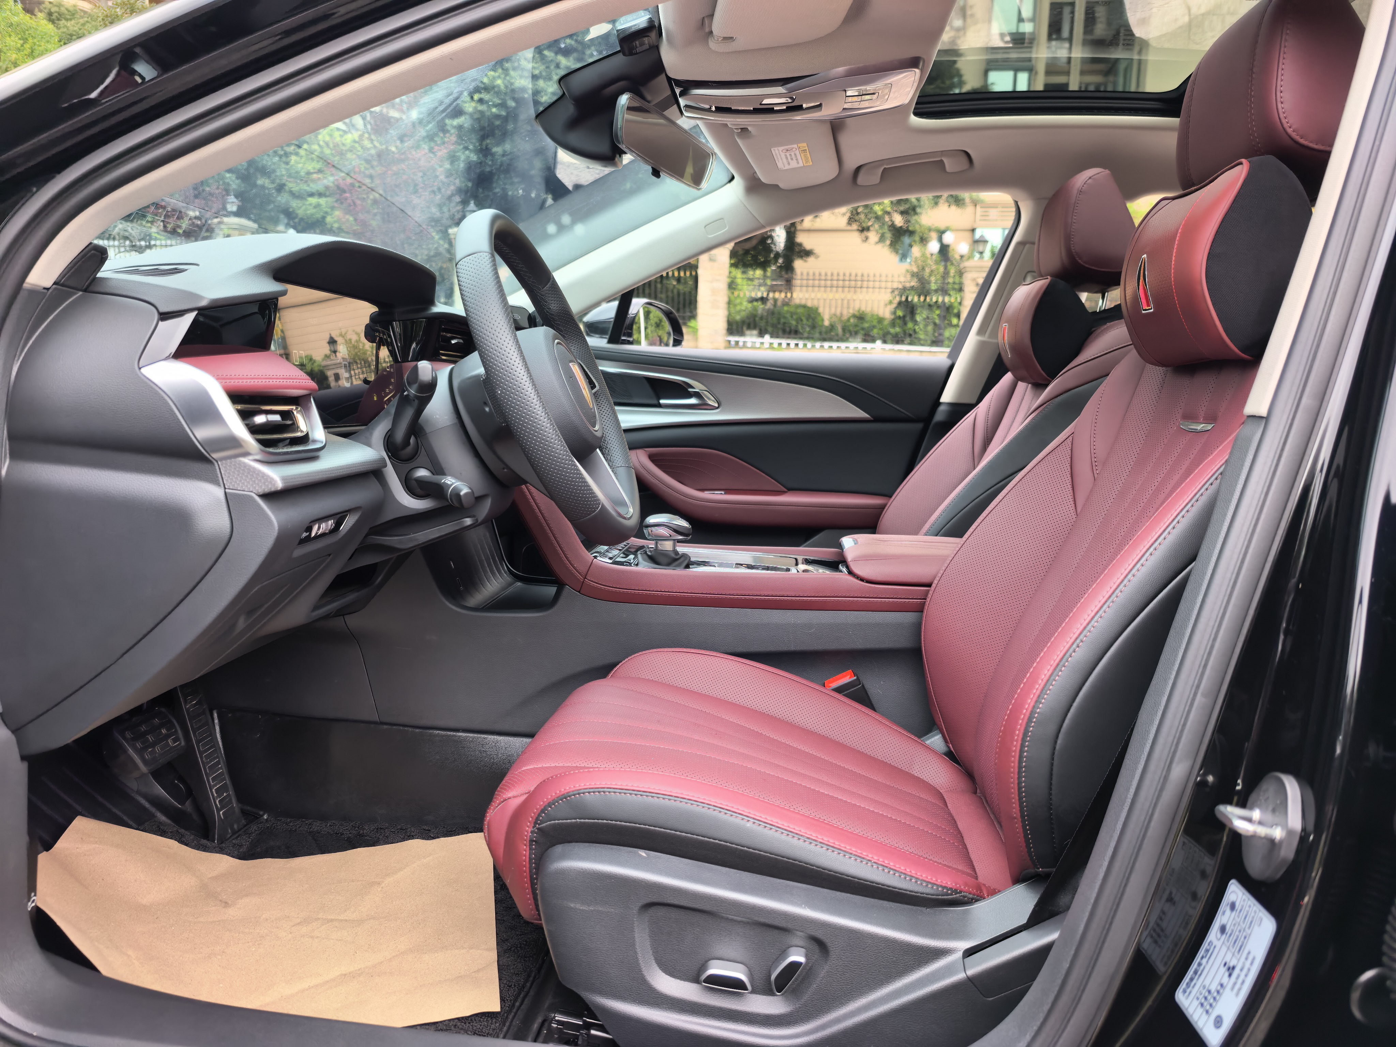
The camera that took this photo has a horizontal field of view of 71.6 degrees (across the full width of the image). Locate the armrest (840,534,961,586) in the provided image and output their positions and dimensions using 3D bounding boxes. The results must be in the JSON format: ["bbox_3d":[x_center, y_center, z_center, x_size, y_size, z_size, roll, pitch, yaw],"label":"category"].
[{"bbox_3d":[0.328,0.058,1.323,0.280,0.060,0.210,3,7,8],"label":"armrest"}]

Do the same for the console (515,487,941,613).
[{"bbox_3d":[0.129,0.039,1.340,0.720,0.170,0.290,3,7,8],"label":"console"}]

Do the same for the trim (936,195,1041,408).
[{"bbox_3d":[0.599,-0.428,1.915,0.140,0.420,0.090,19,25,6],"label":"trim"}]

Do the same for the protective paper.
[{"bbox_3d":[-0.455,0.408,1.066,0.530,0.090,0.390,1,7,-3],"label":"protective paper"}]

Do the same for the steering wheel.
[{"bbox_3d":[-0.169,-0.140,1.008,0.100,0.362,0.362,-21,4,10],"label":"steering wheel"}]

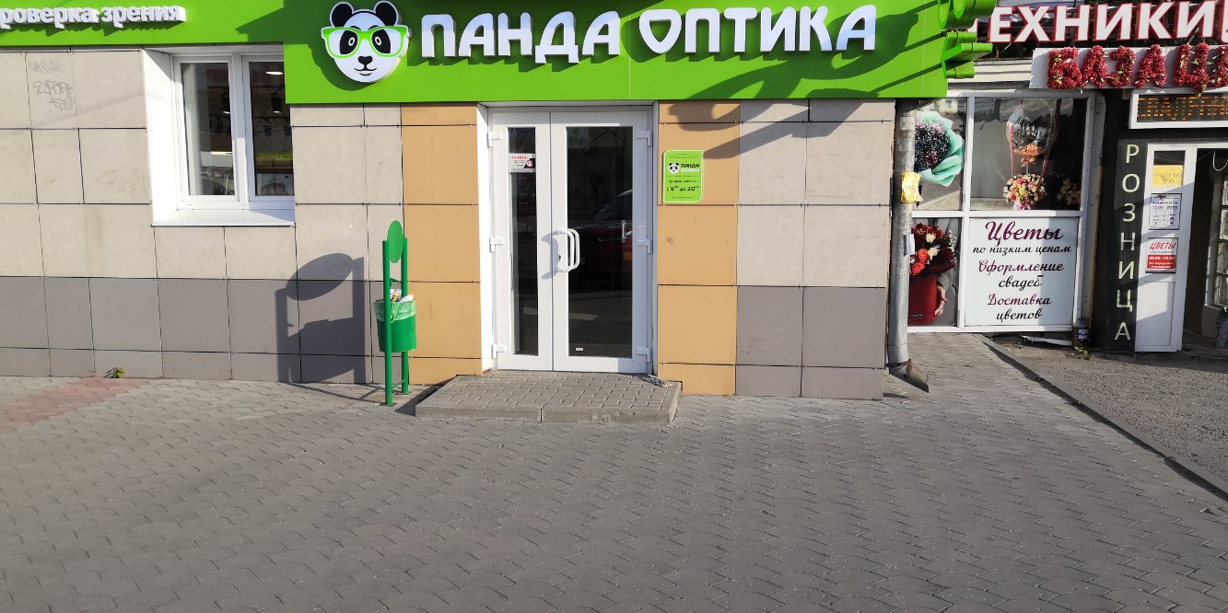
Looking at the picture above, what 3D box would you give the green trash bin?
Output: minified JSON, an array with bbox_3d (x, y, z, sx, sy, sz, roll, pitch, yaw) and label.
[{"bbox_3d":[-1.610,0.142,7.094,0.310,0.363,0.310,1,8,8],"label":"green trash bin"}]

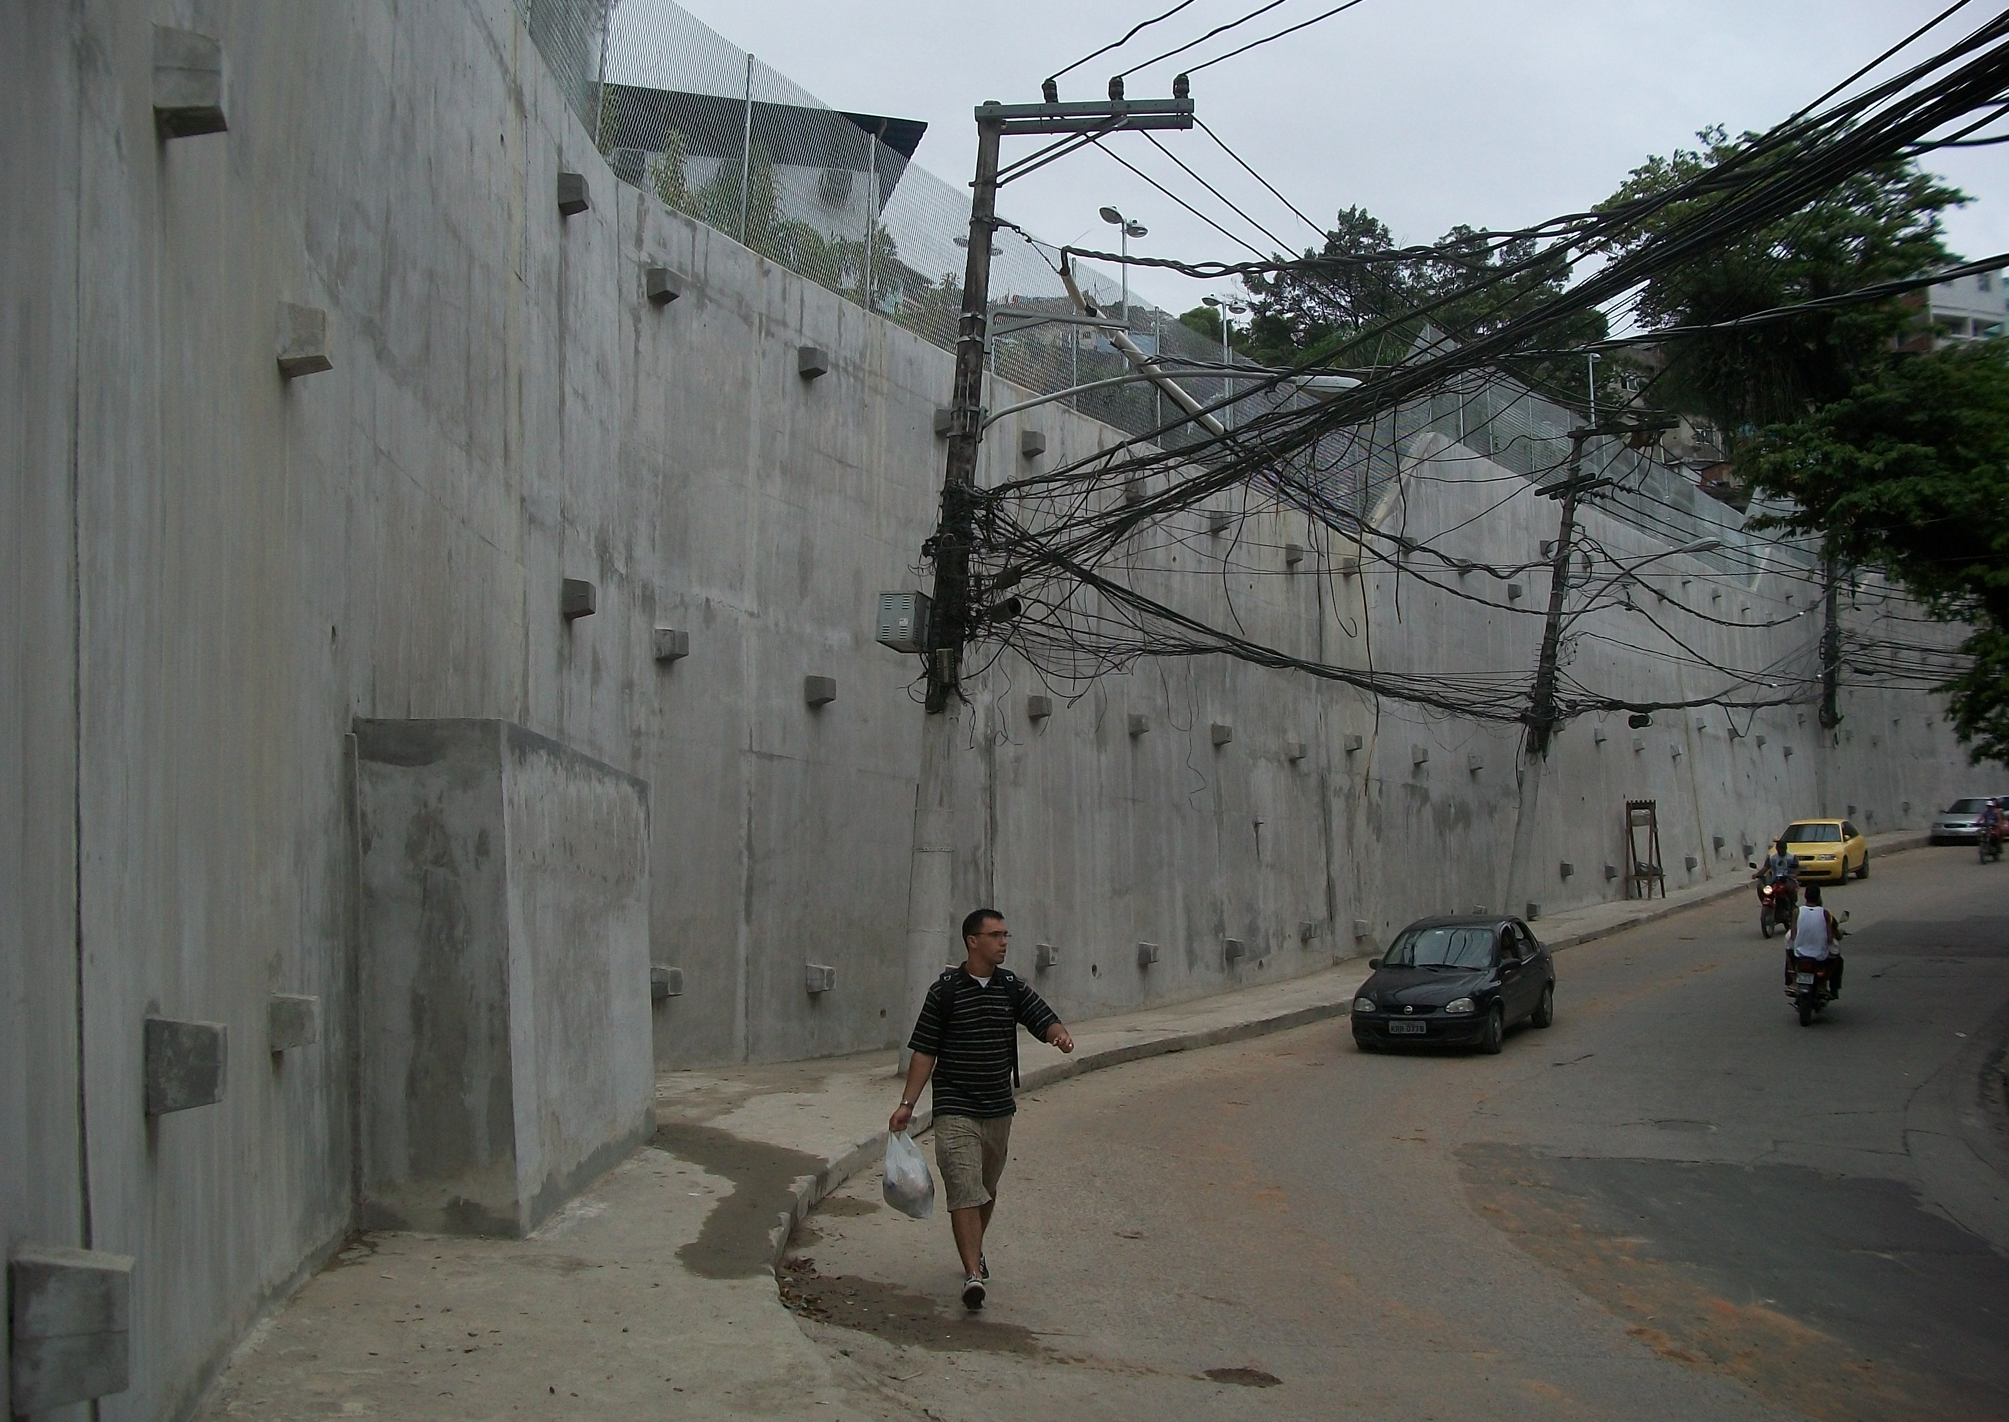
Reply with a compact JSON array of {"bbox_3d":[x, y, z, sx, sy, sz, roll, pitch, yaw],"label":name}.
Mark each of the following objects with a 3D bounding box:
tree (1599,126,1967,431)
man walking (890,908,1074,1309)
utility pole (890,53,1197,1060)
[{"bbox_3d":[23.497,-12.470,56.000,10.500,9.700,9.500,-4,-13,17],"label":"tree"},{"bbox_3d":[-0.109,1.785,8.300,0.780,1.740,0.600,1,-13,-5],"label":"man walking"},{"bbox_3d":[0.447,-1.489,17.316,2.300,9.729,0.500,2,-12,10],"label":"utility pole"}]

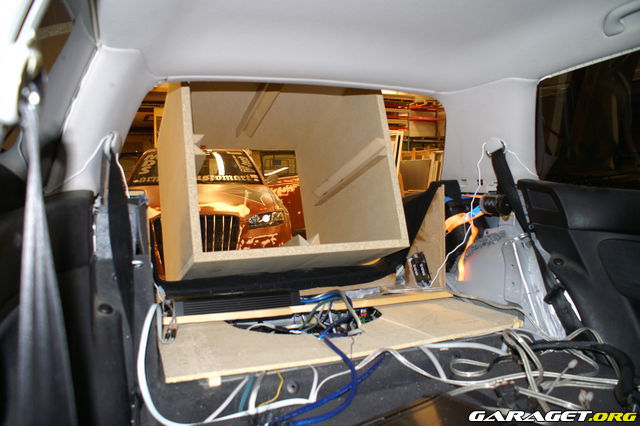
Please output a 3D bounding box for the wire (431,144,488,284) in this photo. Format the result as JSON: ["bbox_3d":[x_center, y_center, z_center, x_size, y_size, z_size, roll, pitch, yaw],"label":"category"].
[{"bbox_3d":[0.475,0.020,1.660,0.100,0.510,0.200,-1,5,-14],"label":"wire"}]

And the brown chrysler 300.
[{"bbox_3d":[-1.626,-0.128,6.348,1.870,1.460,4.950,-1,5,-14],"label":"brown chrysler 300"}]

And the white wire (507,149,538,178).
[{"bbox_3d":[0.610,-0.150,1.450,0.035,0.090,0.140,-1,5,-14],"label":"white wire"}]

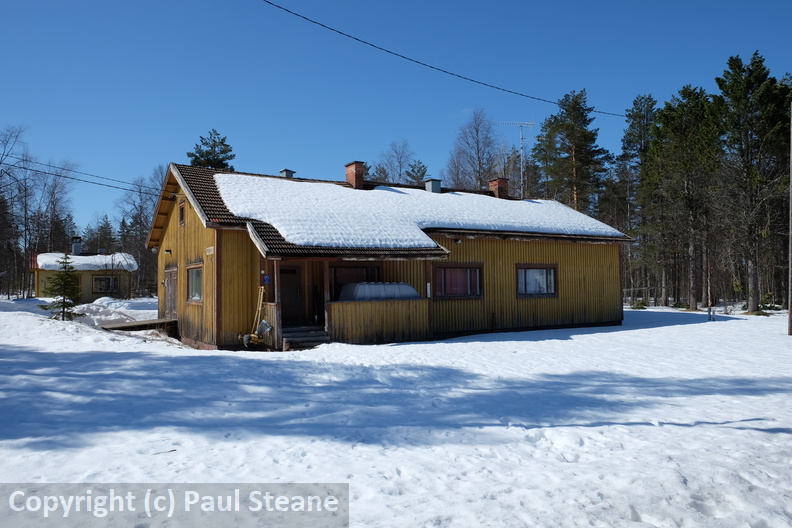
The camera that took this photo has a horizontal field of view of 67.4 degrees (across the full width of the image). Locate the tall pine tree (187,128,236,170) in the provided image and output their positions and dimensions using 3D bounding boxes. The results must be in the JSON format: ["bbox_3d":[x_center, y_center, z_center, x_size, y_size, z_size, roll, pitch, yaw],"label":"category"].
[{"bbox_3d":[-13.299,-3.315,43.123,4.300,13.141,4.300,0,-2,-17],"label":"tall pine tree"}]

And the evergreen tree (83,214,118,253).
[{"bbox_3d":[-30.282,-0.696,61.060,3.500,8.811,3.500,0,-2,-26],"label":"evergreen tree"}]

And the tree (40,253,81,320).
[{"bbox_3d":[-15.180,1.108,26.985,1.900,3.083,1.900,0,-2,-29],"label":"tree"}]

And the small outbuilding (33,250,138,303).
[{"bbox_3d":[-23.994,0.962,45.397,7.100,4.100,5.800,0,-2,-33],"label":"small outbuilding"}]

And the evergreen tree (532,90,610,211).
[{"bbox_3d":[12.693,-4.645,42.153,5.500,15.478,5.500,-1,-2,17],"label":"evergreen tree"}]

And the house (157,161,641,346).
[{"bbox_3d":[0.572,-0.631,28.159,21.108,7.248,12.312,0,-2,-32],"label":"house"}]

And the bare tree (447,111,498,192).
[{"bbox_3d":[6.497,-4.711,48.160,4.600,15.927,4.600,-1,-2,8],"label":"bare tree"}]

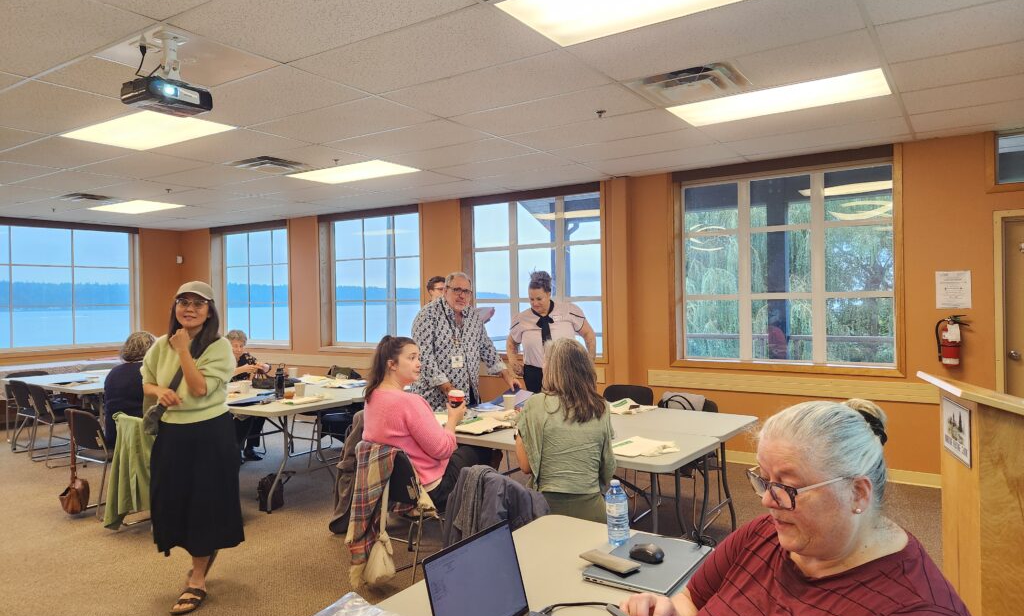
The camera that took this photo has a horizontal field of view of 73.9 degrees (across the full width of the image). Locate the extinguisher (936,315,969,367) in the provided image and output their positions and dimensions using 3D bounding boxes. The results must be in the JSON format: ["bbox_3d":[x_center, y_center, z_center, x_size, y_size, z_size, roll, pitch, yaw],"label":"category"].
[{"bbox_3d":[3.246,0.245,5.012,0.208,0.380,0.150,0,1,34],"label":"extinguisher"}]

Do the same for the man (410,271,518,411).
[{"bbox_3d":[-0.326,0.578,4.758,0.660,1.700,0.500,-1,1,-25],"label":"man"}]

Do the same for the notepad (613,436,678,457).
[{"bbox_3d":[0.620,0.676,3.378,0.380,0.030,0.340,-2,1,-40],"label":"notepad"}]

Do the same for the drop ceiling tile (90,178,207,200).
[{"bbox_3d":[-3.833,-1.201,6.970,1.210,0.020,0.610,0,1,34],"label":"drop ceiling tile"}]

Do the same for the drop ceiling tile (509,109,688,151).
[{"bbox_3d":[0.580,-1.238,4.758,1.205,0.020,0.600,0,1,34],"label":"drop ceiling tile"}]

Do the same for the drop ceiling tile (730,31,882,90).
[{"bbox_3d":[1.500,-1.250,3.426,0.600,0.020,0.600,-1,1,34],"label":"drop ceiling tile"}]

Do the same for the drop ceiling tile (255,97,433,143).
[{"bbox_3d":[-1.121,-1.212,4.435,1.210,0.020,0.610,0,1,34],"label":"drop ceiling tile"}]

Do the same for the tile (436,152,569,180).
[{"bbox_3d":[-0.086,-1.246,5.974,1.210,0.020,0.600,-1,1,34],"label":"tile"}]

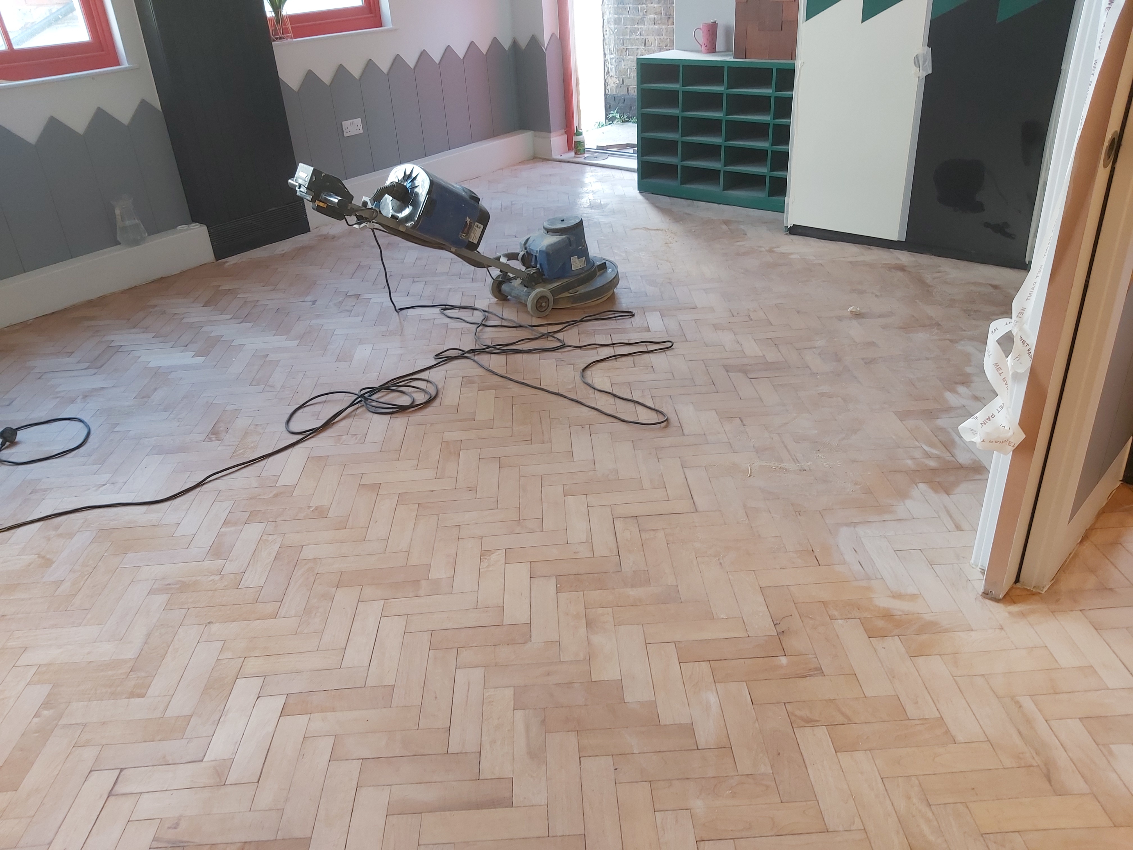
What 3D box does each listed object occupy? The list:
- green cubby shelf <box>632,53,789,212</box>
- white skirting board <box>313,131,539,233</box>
[{"bbox_3d":[1.002,-1.695,4.873,1.168,0.768,0.393,19,37,35],"label":"green cubby shelf"},{"bbox_3d":[-0.935,-1.653,5.631,0.152,0.183,2.035,19,37,35],"label":"white skirting board"}]

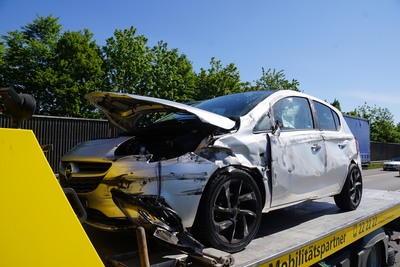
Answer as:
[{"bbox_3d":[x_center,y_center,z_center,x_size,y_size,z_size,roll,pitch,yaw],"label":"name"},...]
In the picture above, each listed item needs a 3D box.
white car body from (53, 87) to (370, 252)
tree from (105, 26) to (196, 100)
[{"bbox_3d":[0.491,0.244,3.640,4.030,1.460,1.770,4,-4,-44],"label":"white car body"},{"bbox_3d":[-3.138,-1.836,17.769,5.400,8.940,5.000,1,-3,-9],"label":"tree"}]

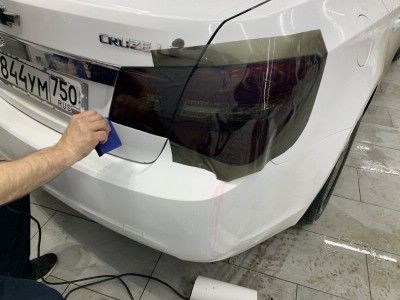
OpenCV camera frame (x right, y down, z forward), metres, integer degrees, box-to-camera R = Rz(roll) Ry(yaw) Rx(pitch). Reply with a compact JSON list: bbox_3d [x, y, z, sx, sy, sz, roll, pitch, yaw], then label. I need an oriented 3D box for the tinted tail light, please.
[{"bbox_3d":[0.019,-0.116,0.726,0.450,0.350,0.230,18,41,21],"label":"tinted tail light"}]

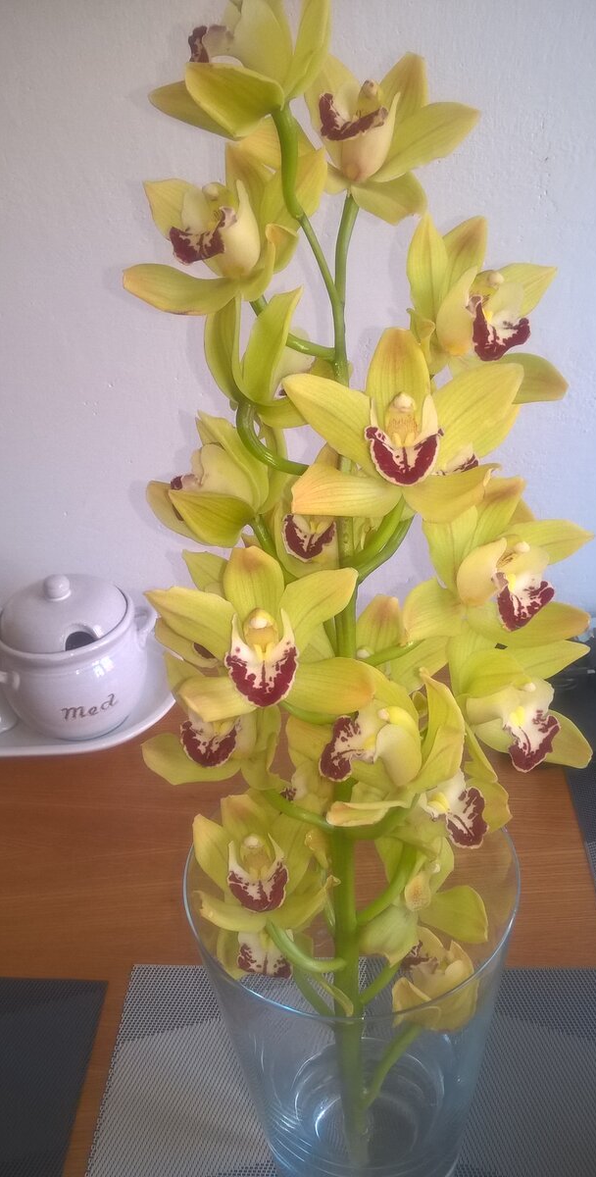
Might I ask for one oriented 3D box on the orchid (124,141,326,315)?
[{"bbox_3d":[-0.027,-0.131,0.341,0.072,0.062,0.047,27,20,30],"label":"orchid"}]

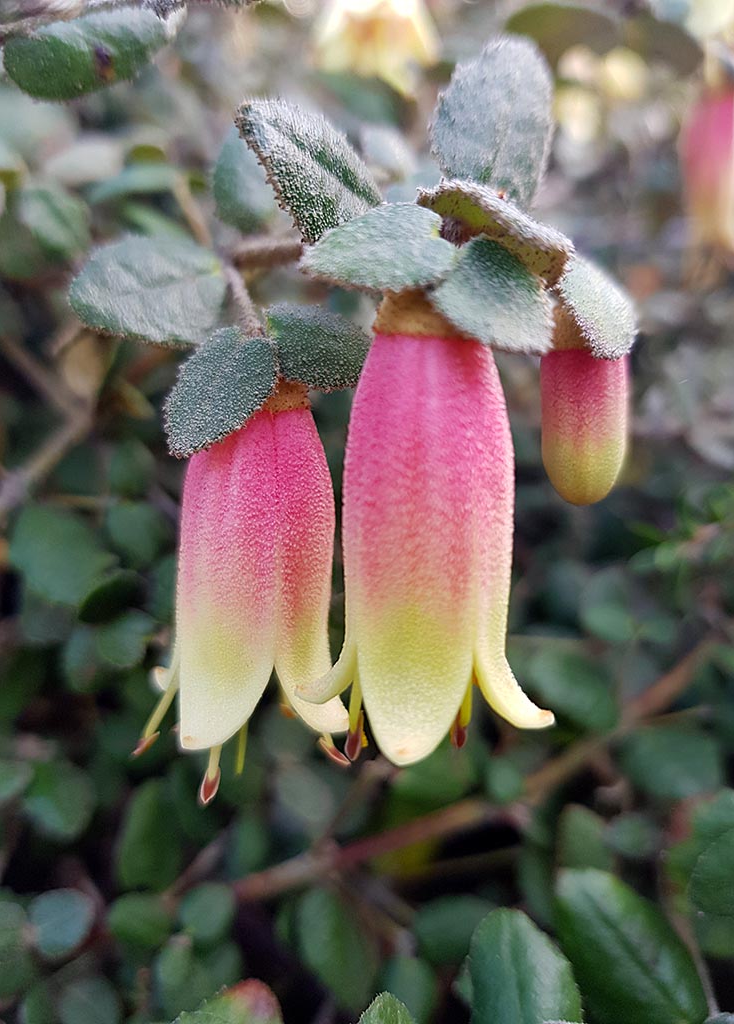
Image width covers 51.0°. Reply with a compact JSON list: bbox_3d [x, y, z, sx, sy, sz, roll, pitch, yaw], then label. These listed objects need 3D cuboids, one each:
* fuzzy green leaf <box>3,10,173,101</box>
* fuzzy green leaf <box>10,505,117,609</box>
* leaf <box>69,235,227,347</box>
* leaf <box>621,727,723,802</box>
[{"bbox_3d":[-0.042,-0.068,0.115,0.025,0.012,0.005,-15,6,-1],"label":"fuzzy green leaf"},{"bbox_3d":[-0.075,0.011,0.190,0.029,0.025,0.006,9,-16,9],"label":"fuzzy green leaf"},{"bbox_3d":[-0.035,-0.035,0.122,0.025,0.021,0.005,-3,-21,-1],"label":"leaf"},{"bbox_3d":[0.070,0.057,0.175,0.022,0.005,0.018,5,60,3],"label":"leaf"}]

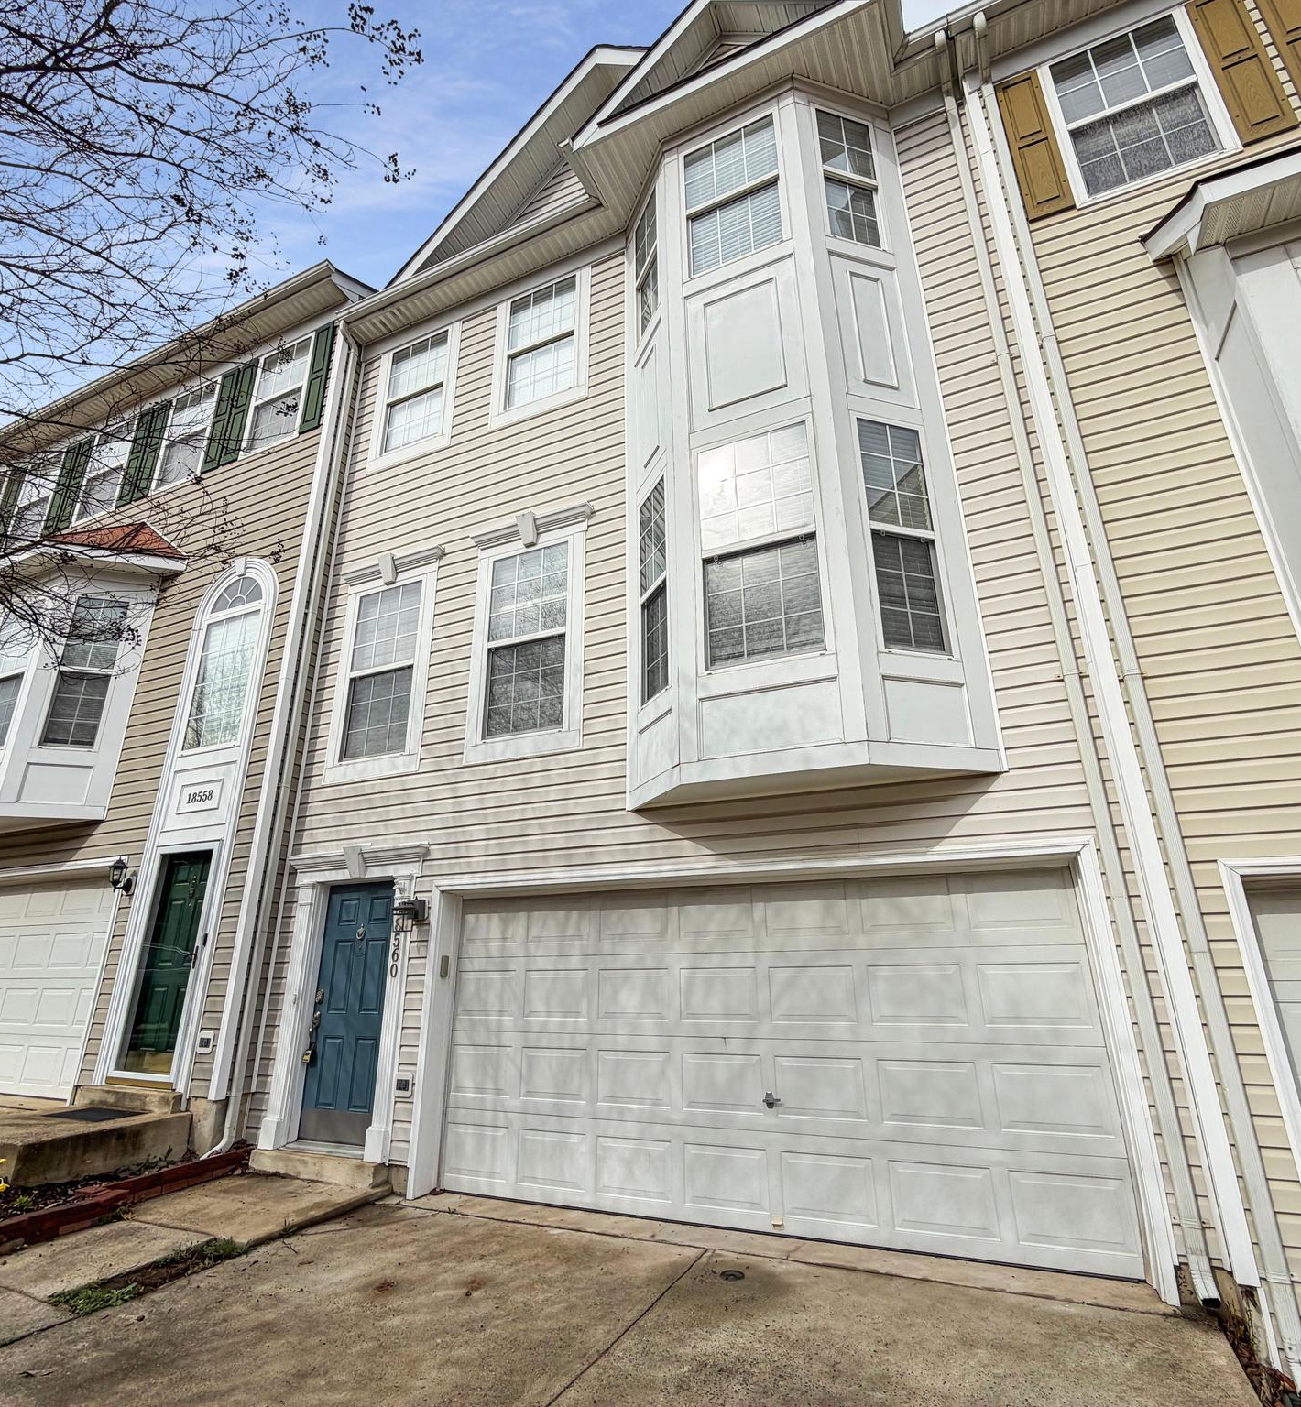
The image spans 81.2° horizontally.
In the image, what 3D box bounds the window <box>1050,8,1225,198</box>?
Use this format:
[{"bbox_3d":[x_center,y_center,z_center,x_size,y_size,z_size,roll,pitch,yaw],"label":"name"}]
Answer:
[{"bbox_3d":[3.418,-4.273,5.417,0.810,1.420,0.100,-9,-22,23],"label":"window"}]

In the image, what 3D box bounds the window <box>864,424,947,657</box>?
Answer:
[{"bbox_3d":[1.659,-1.140,5.018,0.483,1.712,0.080,6,-21,-19],"label":"window"}]

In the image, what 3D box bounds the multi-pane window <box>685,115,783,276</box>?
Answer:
[{"bbox_3d":[0.665,-4.131,6.167,0.767,1.397,0.080,-9,-21,23],"label":"multi-pane window"}]

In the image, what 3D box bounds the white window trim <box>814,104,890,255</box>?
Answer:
[{"bbox_3d":[1.617,-4.237,6.119,0.540,1.500,0.100,6,-21,-16],"label":"white window trim"}]

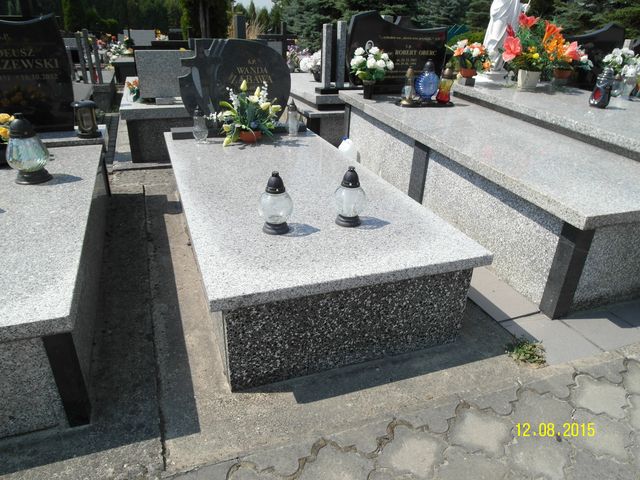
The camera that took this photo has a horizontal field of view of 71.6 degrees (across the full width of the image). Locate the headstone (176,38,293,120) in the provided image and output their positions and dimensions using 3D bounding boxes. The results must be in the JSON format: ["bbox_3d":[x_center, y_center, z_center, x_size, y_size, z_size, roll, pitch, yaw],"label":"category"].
[{"bbox_3d":[-0.585,-1.097,3.128,0.803,0.594,0.121,-8,28,-19],"label":"headstone"}]

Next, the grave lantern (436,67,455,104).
[{"bbox_3d":[1.003,-1.232,3.527,0.116,0.268,0.116,-8,28,-19],"label":"grave lantern"}]

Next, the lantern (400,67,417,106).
[{"bbox_3d":[0.785,-1.365,3.920,0.125,0.306,0.125,-7,28,-20],"label":"lantern"}]

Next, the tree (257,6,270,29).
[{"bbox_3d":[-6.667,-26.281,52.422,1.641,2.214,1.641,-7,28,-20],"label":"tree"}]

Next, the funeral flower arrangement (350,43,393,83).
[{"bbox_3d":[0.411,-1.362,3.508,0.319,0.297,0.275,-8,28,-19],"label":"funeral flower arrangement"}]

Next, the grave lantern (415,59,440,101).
[{"bbox_3d":[1.012,-1.489,4.140,0.220,0.354,0.200,-7,28,-20],"label":"grave lantern"}]

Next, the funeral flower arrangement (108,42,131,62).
[{"bbox_3d":[-3.927,-3.692,8.690,0.407,0.374,0.352,-8,28,-19],"label":"funeral flower arrangement"}]

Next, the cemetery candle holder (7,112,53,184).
[{"bbox_3d":[-1.387,-0.442,2.103,0.200,0.309,0.200,-7,28,-20],"label":"cemetery candle holder"}]

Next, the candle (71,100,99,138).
[{"bbox_3d":[-1.440,-0.745,2.725,0.154,0.214,0.143,-8,28,-19],"label":"candle"}]

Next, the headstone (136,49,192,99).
[{"bbox_3d":[-1.162,-1.411,3.795,0.731,0.375,0.085,-7,25,-20],"label":"headstone"}]

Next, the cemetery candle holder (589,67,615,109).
[{"bbox_3d":[2.283,-1.225,3.560,0.140,0.299,0.150,-17,33,-35],"label":"cemetery candle holder"}]

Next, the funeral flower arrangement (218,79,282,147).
[{"bbox_3d":[-0.469,-0.872,3.014,0.418,0.418,0.319,-8,28,-19],"label":"funeral flower arrangement"}]

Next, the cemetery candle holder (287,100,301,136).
[{"bbox_3d":[-0.195,-0.912,3.312,0.085,0.257,0.085,-7,28,-20],"label":"cemetery candle holder"}]

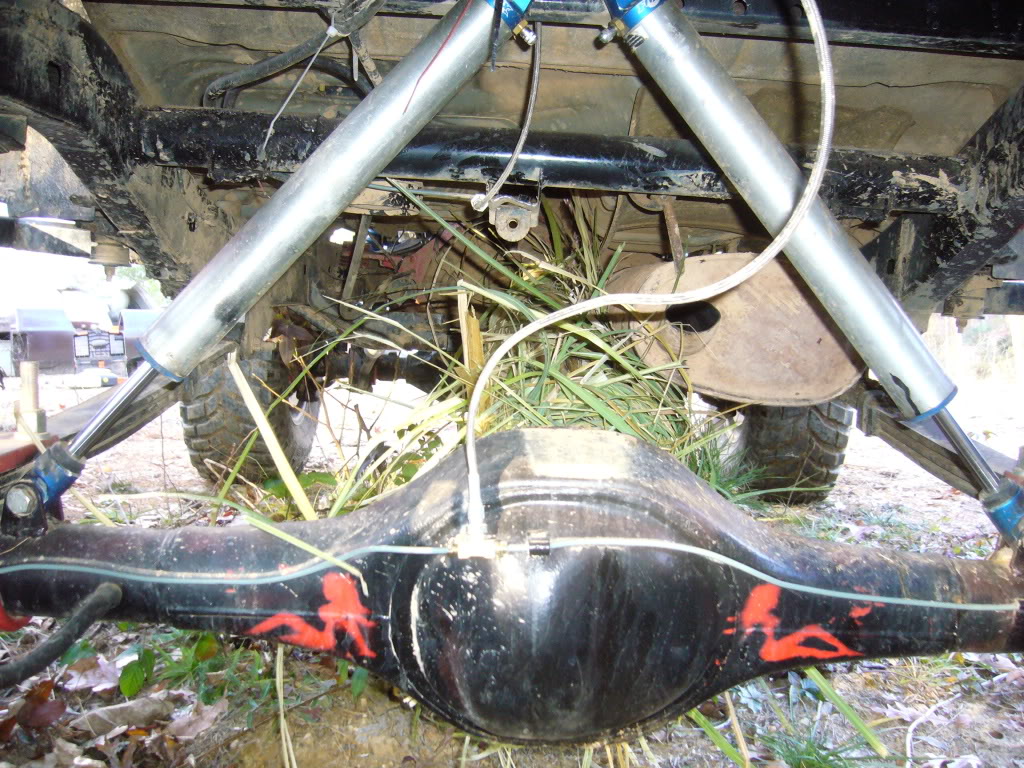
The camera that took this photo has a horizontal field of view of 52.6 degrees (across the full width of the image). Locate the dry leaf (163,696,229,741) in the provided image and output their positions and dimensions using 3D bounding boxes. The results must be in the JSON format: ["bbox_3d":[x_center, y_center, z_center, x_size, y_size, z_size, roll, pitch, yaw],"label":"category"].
[{"bbox_3d":[-0.327,0.345,1.071,0.063,0.025,0.050,0,2,-25],"label":"dry leaf"}]

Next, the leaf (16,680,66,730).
[{"bbox_3d":[-0.492,0.336,1.084,0.048,0.037,0.041,1,2,-22],"label":"leaf"}]

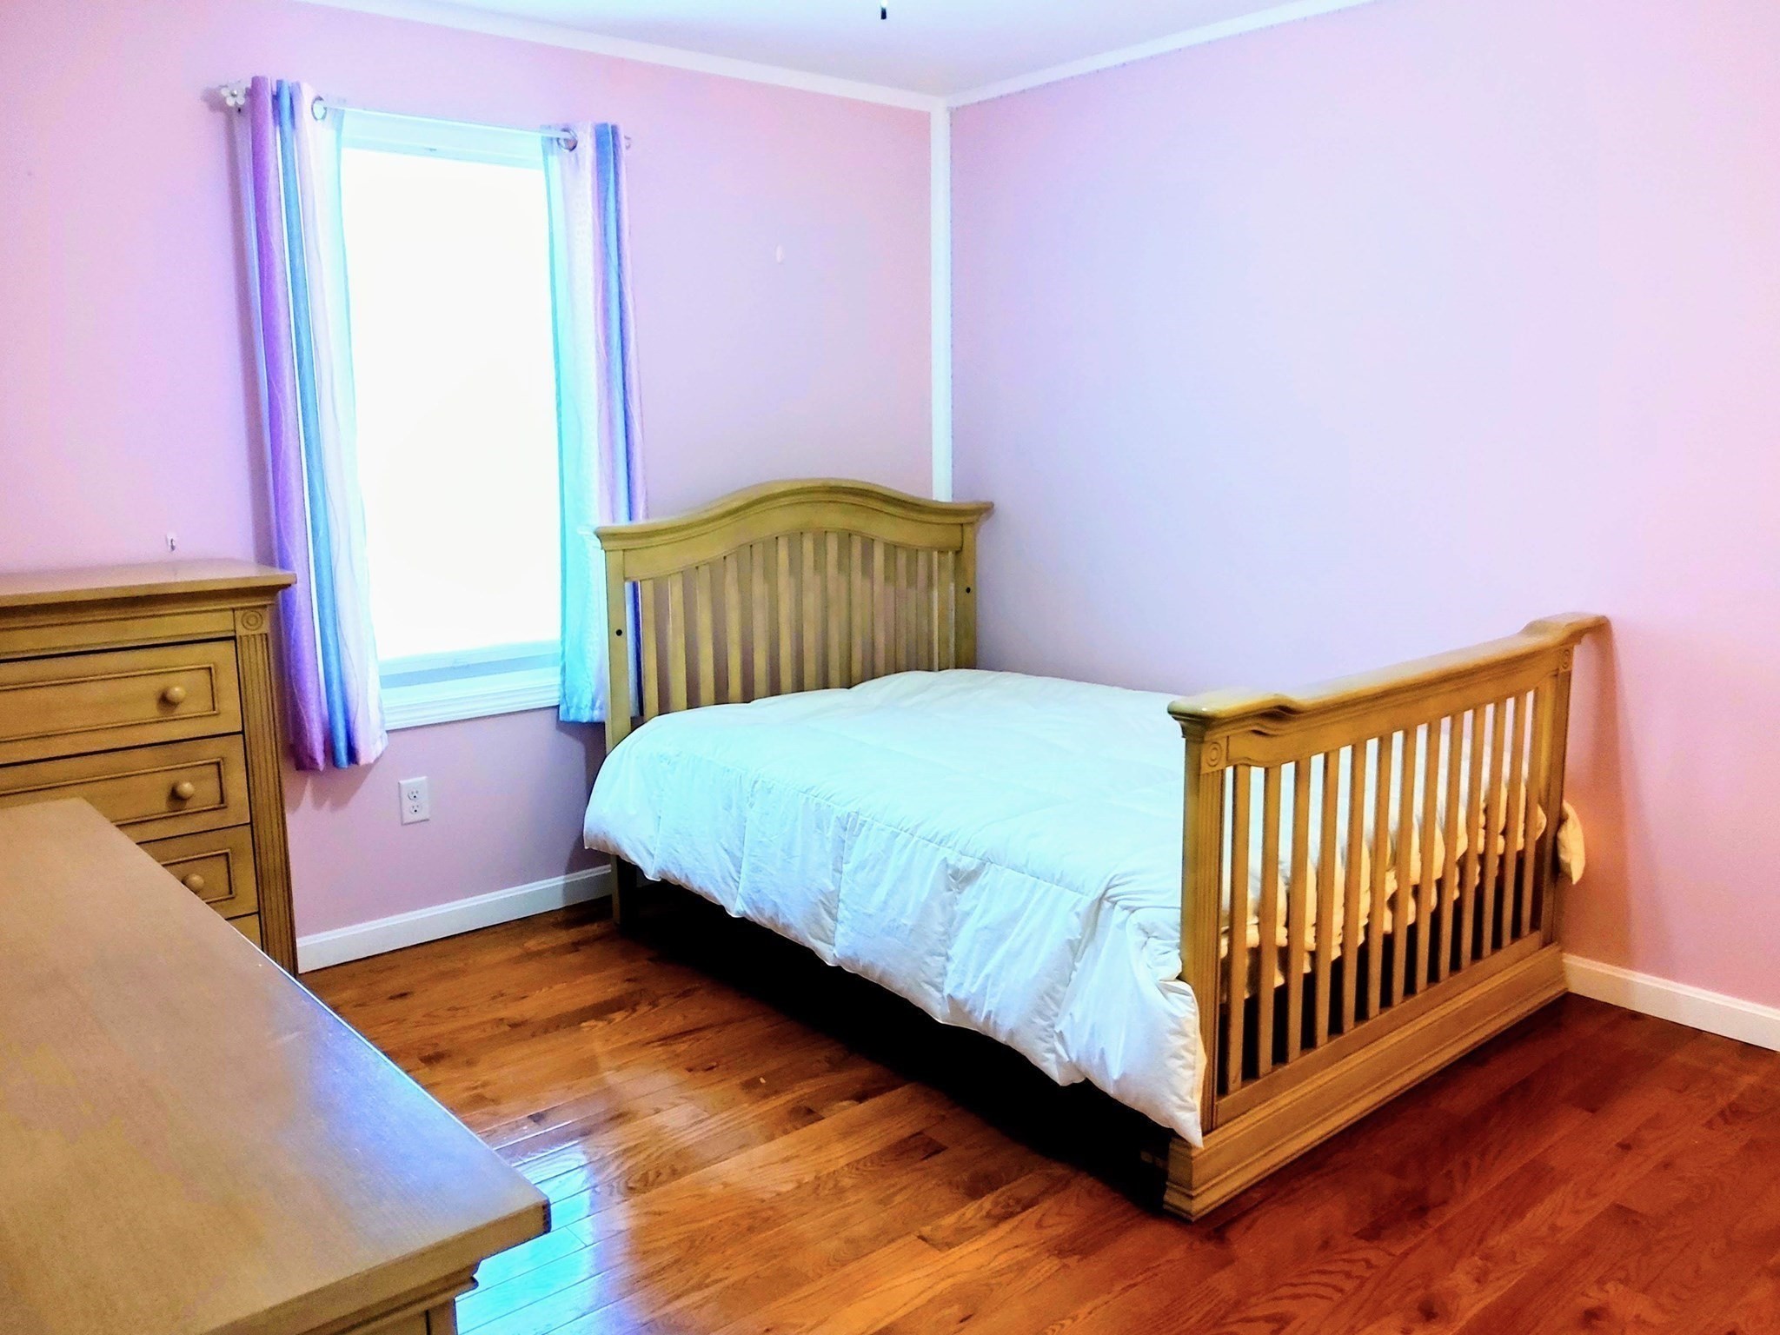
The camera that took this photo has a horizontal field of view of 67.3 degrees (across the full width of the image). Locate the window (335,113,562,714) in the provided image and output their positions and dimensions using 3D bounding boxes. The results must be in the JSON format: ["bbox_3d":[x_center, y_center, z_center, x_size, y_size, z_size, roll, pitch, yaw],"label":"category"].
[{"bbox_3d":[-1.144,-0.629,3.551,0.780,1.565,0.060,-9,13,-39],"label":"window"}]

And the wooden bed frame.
[{"bbox_3d":[0.412,0.160,3.419,1.515,1.213,2.053,-9,13,-39],"label":"wooden bed frame"}]

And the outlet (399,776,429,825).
[{"bbox_3d":[-1.281,0.363,3.609,0.072,0.116,0.012,-9,13,-39],"label":"outlet"}]

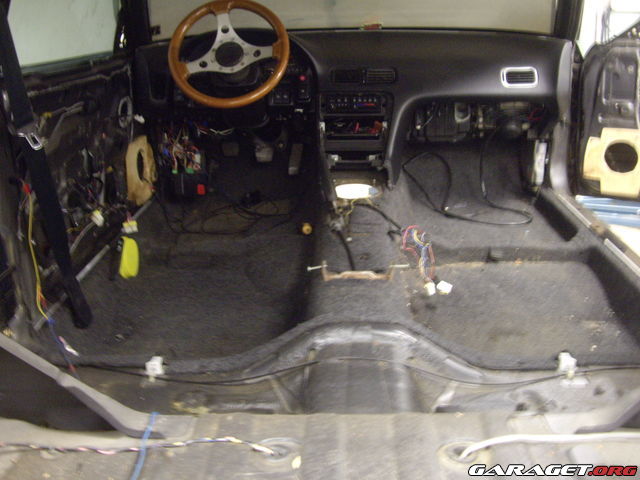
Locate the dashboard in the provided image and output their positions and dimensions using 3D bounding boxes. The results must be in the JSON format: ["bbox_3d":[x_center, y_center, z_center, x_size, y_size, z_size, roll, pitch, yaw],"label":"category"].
[{"bbox_3d":[0.104,-0.472,2.400,1.380,0.460,0.500,0,18,1],"label":"dashboard"}]

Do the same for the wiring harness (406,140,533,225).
[{"bbox_3d":[0.499,-0.206,2.520,0.430,0.250,0.300,0,18,1],"label":"wiring harness"}]

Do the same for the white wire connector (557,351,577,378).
[{"bbox_3d":[0.465,0.234,1.320,0.036,0.046,0.028,0,18,1],"label":"white wire connector"}]

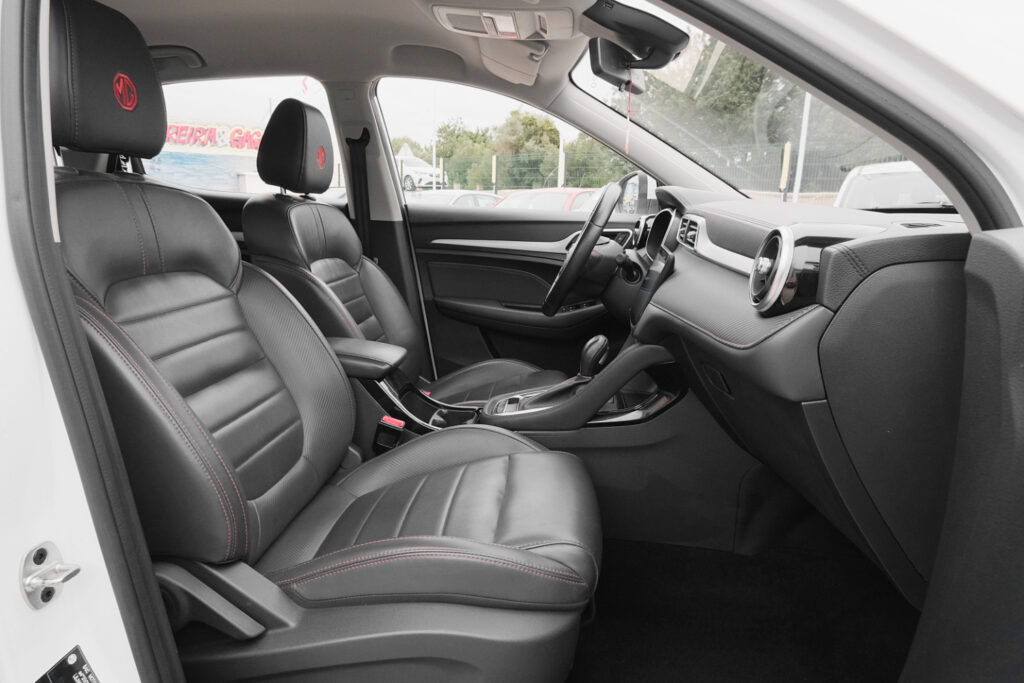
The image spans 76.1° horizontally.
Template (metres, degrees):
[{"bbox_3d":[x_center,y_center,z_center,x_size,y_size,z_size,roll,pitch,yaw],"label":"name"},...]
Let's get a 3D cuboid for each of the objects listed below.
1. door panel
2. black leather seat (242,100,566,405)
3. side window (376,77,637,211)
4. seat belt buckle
[{"bbox_3d":[0.078,-0.120,2.025,0.830,0.590,0.130,1,11,4],"label":"door panel"},{"bbox_3d":[-0.210,-0.101,1.692,0.780,1.000,0.530,1,11,4],"label":"black leather seat"},{"bbox_3d":[0.039,-0.570,1.913,0.800,0.395,0.050,1,34,4],"label":"side window"},{"bbox_3d":[-0.242,0.189,1.272,0.045,0.090,0.028,18,12,0],"label":"seat belt buckle"}]

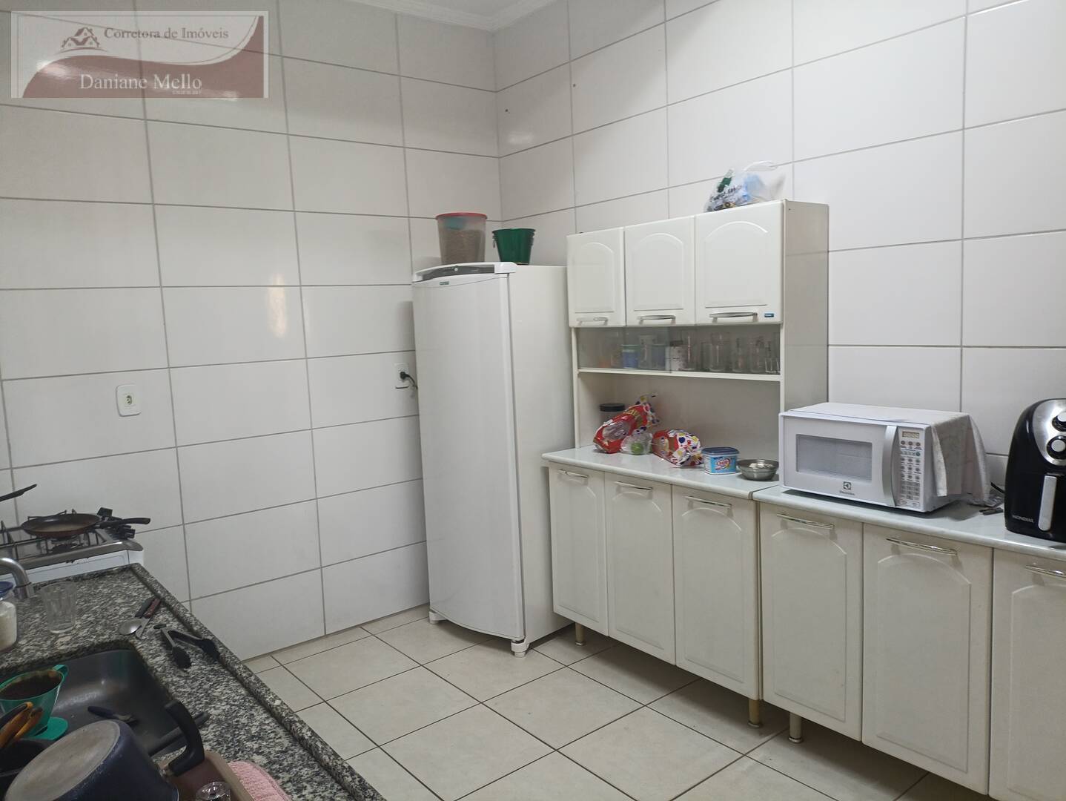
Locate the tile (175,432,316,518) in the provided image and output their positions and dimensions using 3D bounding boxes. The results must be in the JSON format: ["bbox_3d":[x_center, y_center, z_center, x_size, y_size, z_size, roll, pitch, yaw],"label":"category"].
[{"bbox_3d":[-1.238,0.326,3.371,0.567,0.324,0.010,-7,8,-37],"label":"tile"}]

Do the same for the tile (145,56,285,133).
[{"bbox_3d":[-1.293,-1.280,3.155,0.563,0.320,0.010,-7,8,-37],"label":"tile"}]

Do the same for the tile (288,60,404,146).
[{"bbox_3d":[-0.842,-1.338,3.491,0.563,0.320,0.010,-7,8,-37],"label":"tile"}]

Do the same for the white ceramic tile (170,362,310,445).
[{"bbox_3d":[-1.245,0.001,3.321,0.567,0.322,0.012,-8,8,-37],"label":"white ceramic tile"}]

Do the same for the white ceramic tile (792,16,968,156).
[{"bbox_3d":[1.103,-0.989,2.503,0.012,0.322,0.573,-8,8,-38],"label":"white ceramic tile"}]

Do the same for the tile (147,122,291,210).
[{"bbox_3d":[-1.294,-0.972,3.227,0.570,0.324,0.010,-7,8,-37],"label":"tile"}]

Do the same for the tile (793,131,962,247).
[{"bbox_3d":[1.128,-0.673,2.563,0.010,0.324,0.570,-8,8,-39],"label":"tile"}]

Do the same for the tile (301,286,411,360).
[{"bbox_3d":[-0.811,-0.381,3.643,0.570,0.324,0.010,-7,8,-37],"label":"tile"}]

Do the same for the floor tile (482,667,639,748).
[{"bbox_3d":[0.113,1.149,2.901,0.431,0.010,0.436,-8,8,-39],"label":"floor tile"}]

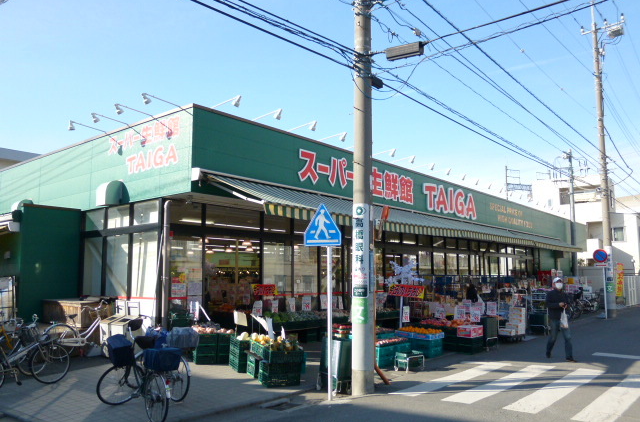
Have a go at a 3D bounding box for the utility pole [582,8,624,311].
[{"bbox_3d":[12.994,-2.541,23.929,1.900,14.400,0.600,-5,-9,39],"label":"utility pole"}]

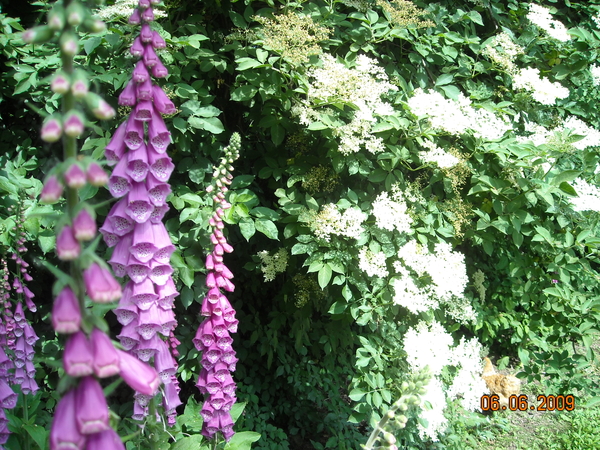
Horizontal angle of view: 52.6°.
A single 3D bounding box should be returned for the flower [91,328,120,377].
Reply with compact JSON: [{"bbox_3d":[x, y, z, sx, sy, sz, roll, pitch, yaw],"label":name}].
[{"bbox_3d":[-0.135,0.089,0.420,0.018,0.034,0.019,-2,-14,-25],"label":"flower"}]

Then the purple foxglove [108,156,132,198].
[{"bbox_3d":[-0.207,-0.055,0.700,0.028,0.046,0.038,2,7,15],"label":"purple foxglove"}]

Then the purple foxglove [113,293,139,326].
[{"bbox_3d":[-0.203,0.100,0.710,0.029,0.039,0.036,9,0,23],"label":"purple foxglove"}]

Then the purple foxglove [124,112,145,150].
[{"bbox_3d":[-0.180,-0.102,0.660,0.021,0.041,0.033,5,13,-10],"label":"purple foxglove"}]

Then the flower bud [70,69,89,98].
[{"bbox_3d":[-0.147,-0.094,0.405,0.012,0.019,0.015,-2,5,-25],"label":"flower bud"}]

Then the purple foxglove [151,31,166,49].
[{"bbox_3d":[-0.162,-0.212,0.695,0.015,0.022,0.015,-4,-20,-40],"label":"purple foxglove"}]

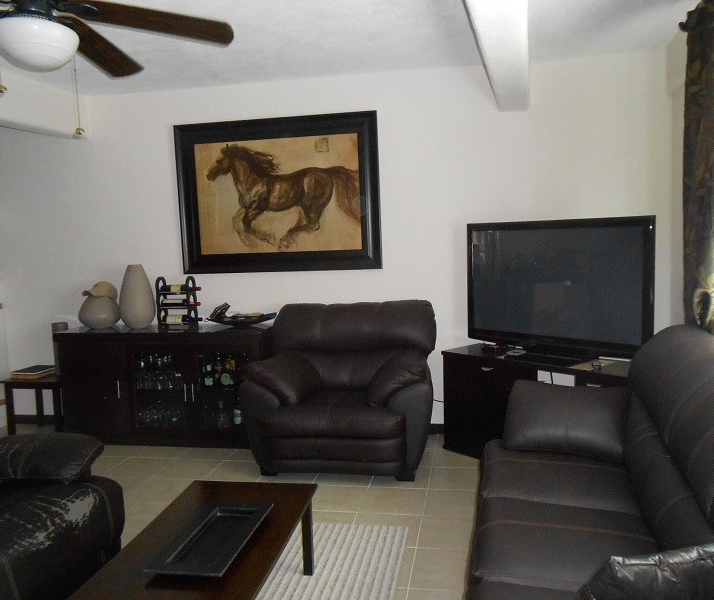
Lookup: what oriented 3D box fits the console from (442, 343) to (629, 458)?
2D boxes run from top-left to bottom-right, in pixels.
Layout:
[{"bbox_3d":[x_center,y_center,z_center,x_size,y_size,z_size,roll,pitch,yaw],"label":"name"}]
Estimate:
[{"bbox_3d":[1.195,0.683,3.618,0.409,0.653,1.412,-6,6,-41],"label":"console"}]

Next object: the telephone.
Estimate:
[{"bbox_3d":[-1.005,0.095,4.346,0.139,0.132,0.079,-3,5,-14],"label":"telephone"}]

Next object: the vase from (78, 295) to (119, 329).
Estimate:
[{"bbox_3d":[-1.960,0.072,4.575,0.301,0.287,0.297,-1,4,11],"label":"vase"}]

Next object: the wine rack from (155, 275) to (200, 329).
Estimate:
[{"bbox_3d":[-1.269,0.026,4.254,0.256,0.386,0.112,-1,4,11],"label":"wine rack"}]

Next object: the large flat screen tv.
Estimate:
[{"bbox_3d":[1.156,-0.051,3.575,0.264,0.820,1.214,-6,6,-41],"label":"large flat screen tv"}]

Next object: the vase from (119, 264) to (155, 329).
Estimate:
[{"bbox_3d":[-1.647,-0.029,4.504,0.255,0.480,0.255,-1,4,11],"label":"vase"}]

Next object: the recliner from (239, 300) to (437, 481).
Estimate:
[{"bbox_3d":[-0.072,0.532,3.890,1.181,0.990,0.871,-1,4,11],"label":"recliner"}]

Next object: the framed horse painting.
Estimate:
[{"bbox_3d":[-0.585,-0.758,4.370,1.527,1.105,0.040,-1,4,11],"label":"framed horse painting"}]

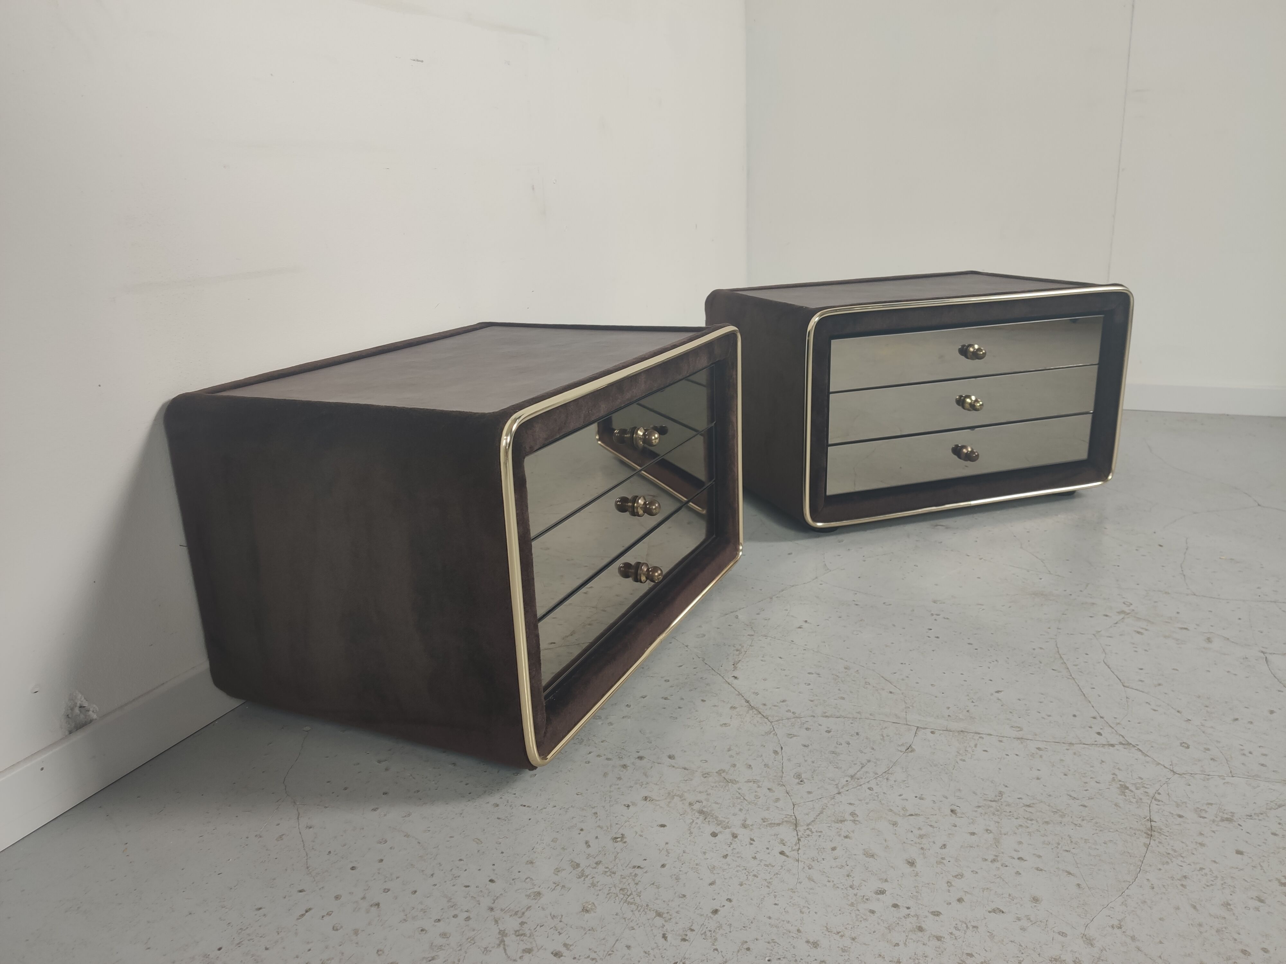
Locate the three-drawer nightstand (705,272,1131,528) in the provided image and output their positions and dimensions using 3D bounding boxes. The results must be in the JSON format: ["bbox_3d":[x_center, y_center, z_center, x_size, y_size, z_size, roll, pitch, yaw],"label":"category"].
[{"bbox_3d":[0.488,-0.172,1.809,0.625,0.379,0.413,-8,17,-17],"label":"three-drawer nightstand"}]

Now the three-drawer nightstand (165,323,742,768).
[{"bbox_3d":[-0.172,0.025,1.238,0.413,0.379,0.625,5,18,24],"label":"three-drawer nightstand"}]

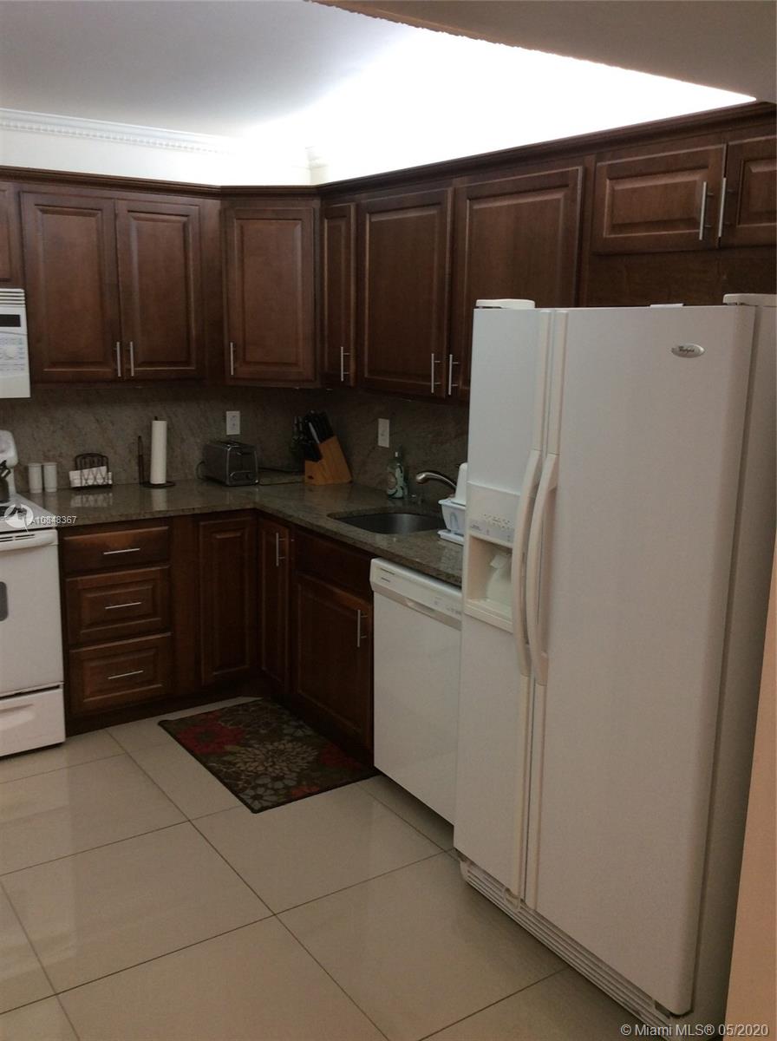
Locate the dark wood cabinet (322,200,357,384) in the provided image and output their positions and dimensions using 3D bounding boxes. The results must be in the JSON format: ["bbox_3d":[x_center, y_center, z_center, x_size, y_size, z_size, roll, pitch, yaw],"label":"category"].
[{"bbox_3d":[-0.071,-0.915,3.934,0.316,0.728,0.261,-7,15,-34],"label":"dark wood cabinet"}]

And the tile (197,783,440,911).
[{"bbox_3d":[-0.245,1.038,3.152,0.611,0.010,0.611,-7,15,-34],"label":"tile"}]

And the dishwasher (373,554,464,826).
[{"bbox_3d":[0.362,0.551,3.299,0.603,0.826,0.606,-7,15,-34],"label":"dishwasher"}]

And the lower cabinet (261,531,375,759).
[{"bbox_3d":[-0.053,0.404,3.908,0.582,0.822,0.884,-7,15,-34],"label":"lower cabinet"}]

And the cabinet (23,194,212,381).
[{"bbox_3d":[-1.151,-0.943,3.958,0.763,0.728,0.326,-7,15,-34],"label":"cabinet"}]

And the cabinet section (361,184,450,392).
[{"bbox_3d":[0.176,-0.829,3.572,0.325,0.707,0.562,-7,15,-33],"label":"cabinet section"}]

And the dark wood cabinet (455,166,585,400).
[{"bbox_3d":[0.506,-0.727,3.109,0.316,0.728,0.598,-7,15,-34],"label":"dark wood cabinet"}]

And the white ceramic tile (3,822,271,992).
[{"bbox_3d":[-0.750,1.099,2.813,0.611,0.010,0.611,-7,15,-34],"label":"white ceramic tile"}]

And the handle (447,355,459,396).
[{"bbox_3d":[0.222,-0.493,3.256,0.038,0.136,0.012,-7,15,-34],"label":"handle"}]

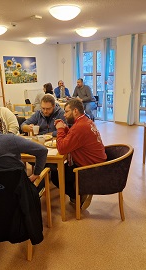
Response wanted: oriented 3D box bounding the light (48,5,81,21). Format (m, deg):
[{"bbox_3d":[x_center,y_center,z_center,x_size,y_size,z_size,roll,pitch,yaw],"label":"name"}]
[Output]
[{"bbox_3d":[-0.113,-1.831,3.659,0.470,0.145,0.470,-2,15,0],"label":"light"}]

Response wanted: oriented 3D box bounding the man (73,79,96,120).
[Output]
[{"bbox_3d":[0.333,-1.014,7.383,0.820,1.380,0.580,-12,18,-36],"label":"man"}]

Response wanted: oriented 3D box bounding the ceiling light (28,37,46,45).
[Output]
[{"bbox_3d":[-0.998,-2.640,6.769,0.470,0.145,0.470,-2,15,0],"label":"ceiling light"}]

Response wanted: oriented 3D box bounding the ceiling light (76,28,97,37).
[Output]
[{"bbox_3d":[0.309,-2.269,5.324,0.480,0.160,0.480,-2,14,0],"label":"ceiling light"}]

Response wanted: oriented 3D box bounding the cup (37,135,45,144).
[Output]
[{"bbox_3d":[-0.374,0.055,2.871,0.078,0.093,0.078,-2,15,0],"label":"cup"}]

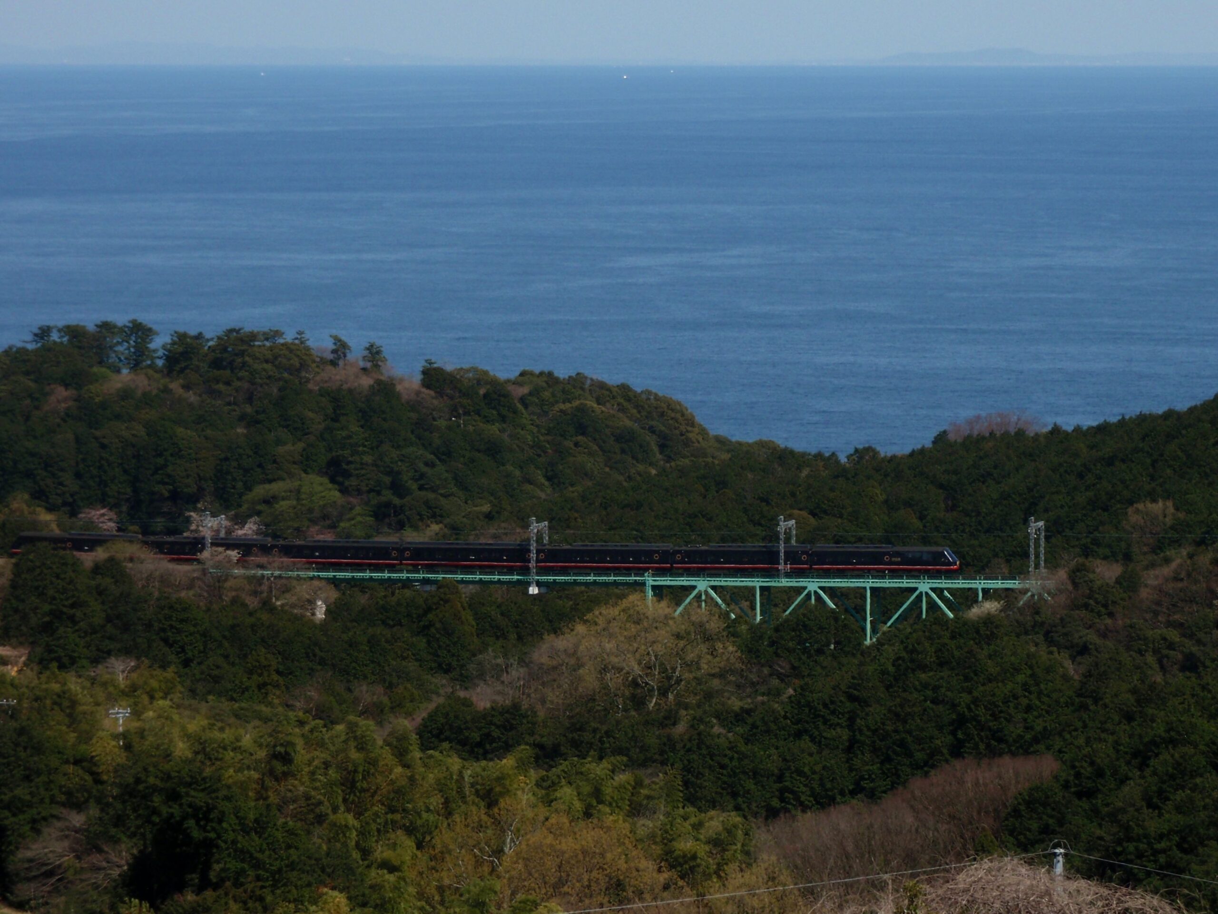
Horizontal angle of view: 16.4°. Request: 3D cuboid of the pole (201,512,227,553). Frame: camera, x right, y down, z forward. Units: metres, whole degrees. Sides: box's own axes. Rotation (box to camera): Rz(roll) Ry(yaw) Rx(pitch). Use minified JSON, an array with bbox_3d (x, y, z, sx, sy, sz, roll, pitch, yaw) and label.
[{"bbox_3d":[-56.455,11.704,605.313,0.750,8.240,6.100,2,6,17],"label":"pole"}]

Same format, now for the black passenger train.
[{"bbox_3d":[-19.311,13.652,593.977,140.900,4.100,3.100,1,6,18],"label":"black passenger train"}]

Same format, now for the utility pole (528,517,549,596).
[{"bbox_3d":[-9.650,13.598,590.639,0.750,10.860,6.100,2,6,18],"label":"utility pole"}]

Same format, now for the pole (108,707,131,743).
[{"bbox_3d":[-40.558,25.269,351.237,1.850,9.000,0.500,-2,6,-18],"label":"pole"}]

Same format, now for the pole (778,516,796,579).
[{"bbox_3d":[24.519,12.368,578.939,0.750,9.160,6.100,2,6,19],"label":"pole"}]

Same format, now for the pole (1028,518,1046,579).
[{"bbox_3d":[57.488,12.132,567.218,0.750,8.680,6.100,2,6,20],"label":"pole"}]

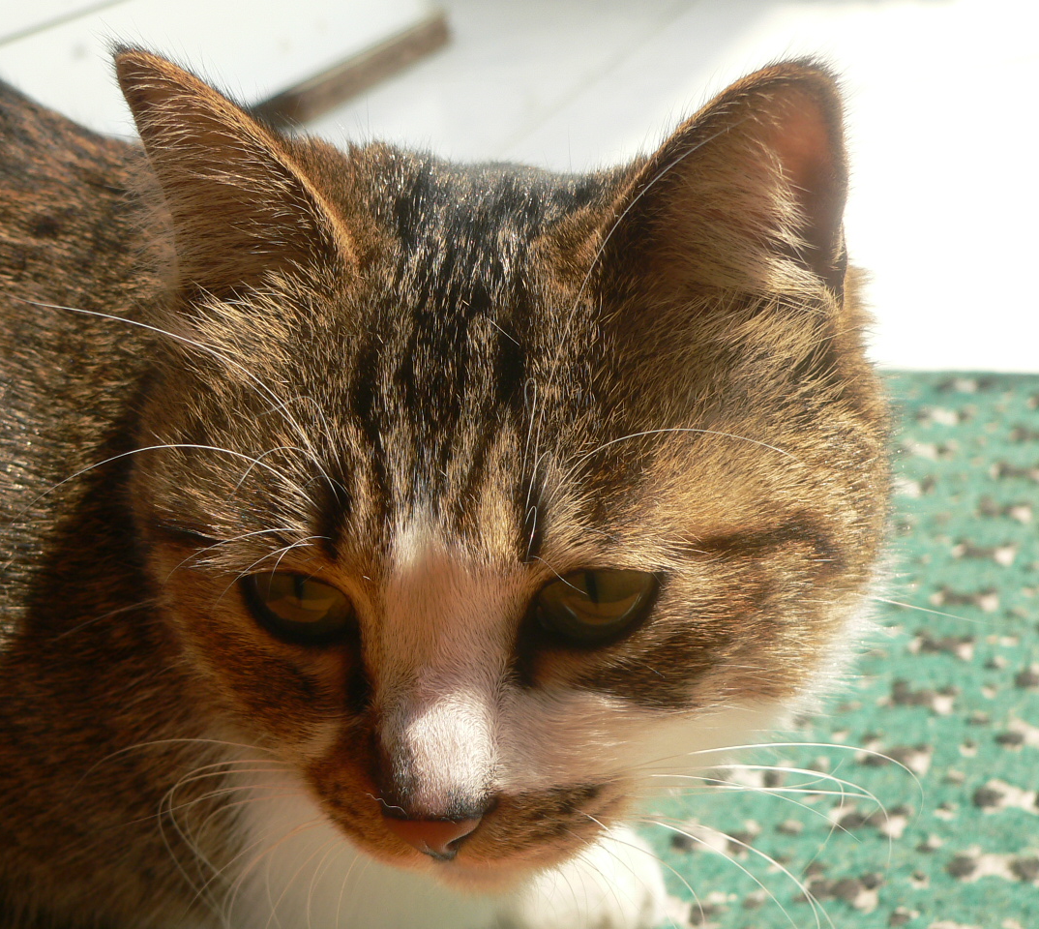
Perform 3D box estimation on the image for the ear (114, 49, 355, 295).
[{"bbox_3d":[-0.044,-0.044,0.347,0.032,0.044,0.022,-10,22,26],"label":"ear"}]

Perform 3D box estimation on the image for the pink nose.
[{"bbox_3d":[-0.012,0.051,0.312,0.013,0.009,0.007,1,24,7],"label":"pink nose"}]

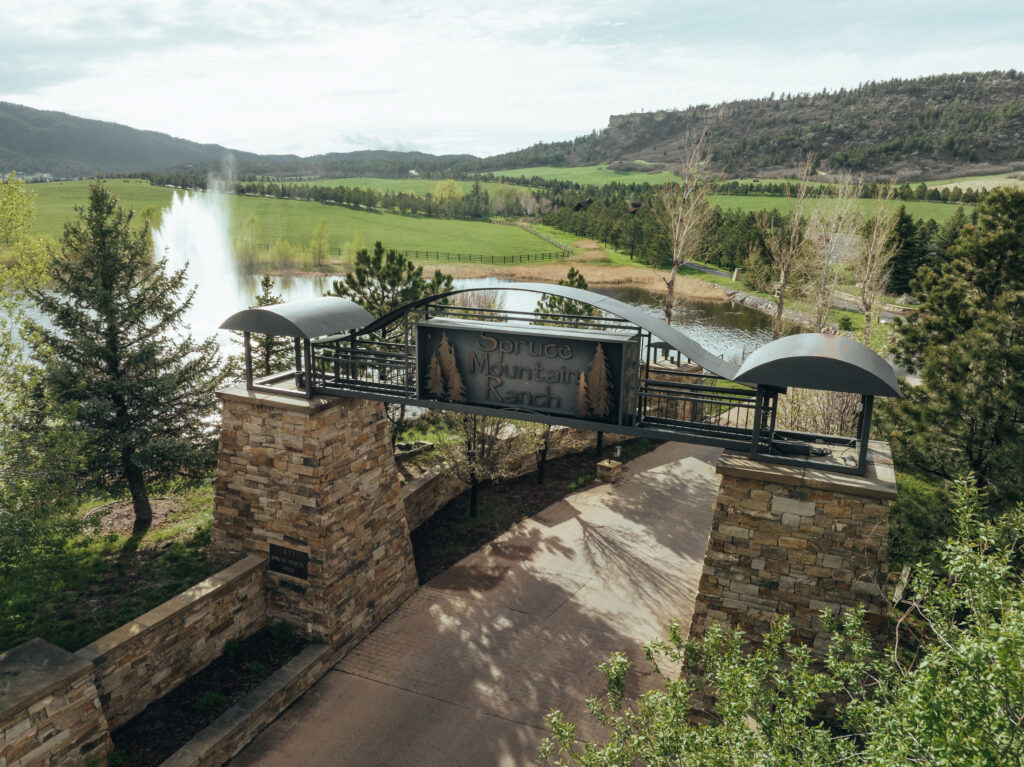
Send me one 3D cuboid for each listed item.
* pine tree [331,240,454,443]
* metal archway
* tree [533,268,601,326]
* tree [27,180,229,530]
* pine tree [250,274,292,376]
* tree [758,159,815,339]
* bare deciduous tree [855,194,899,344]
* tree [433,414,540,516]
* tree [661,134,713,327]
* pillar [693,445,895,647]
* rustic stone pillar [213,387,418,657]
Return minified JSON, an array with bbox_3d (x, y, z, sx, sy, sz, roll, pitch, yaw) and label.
[{"bbox_3d":[-3.662,-1.063,21.043,3.600,6.126,3.600,0,14,0],"label":"pine tree"},{"bbox_3d":[0.139,-0.530,11.596,10.894,2.156,1.981,7,16,22],"label":"metal archway"},{"bbox_3d":[2.254,-1.789,28.315,2.900,5.549,2.900,7,16,22],"label":"tree"},{"bbox_3d":[-8.108,-0.405,15.081,4.300,7.444,4.300,7,16,22],"label":"tree"},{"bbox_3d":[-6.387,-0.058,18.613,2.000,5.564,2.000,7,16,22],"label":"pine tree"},{"bbox_3d":[13.818,-5.853,35.721,2.800,10.359,2.800,7,16,22],"label":"tree"},{"bbox_3d":[19.478,-5.779,37.919,2.500,8.752,2.500,7,16,22],"label":"bare deciduous tree"},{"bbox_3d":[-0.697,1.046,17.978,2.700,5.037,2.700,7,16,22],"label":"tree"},{"bbox_3d":[8.543,-5.978,34.541,2.800,11.815,2.800,7,16,22],"label":"tree"},{"bbox_3d":[4.172,3.272,10.686,3.087,4.697,2.999,7,16,22],"label":"pillar"},{"bbox_3d":[-4.001,2.337,14.086,3.087,4.697,2.999,7,16,22],"label":"rustic stone pillar"}]

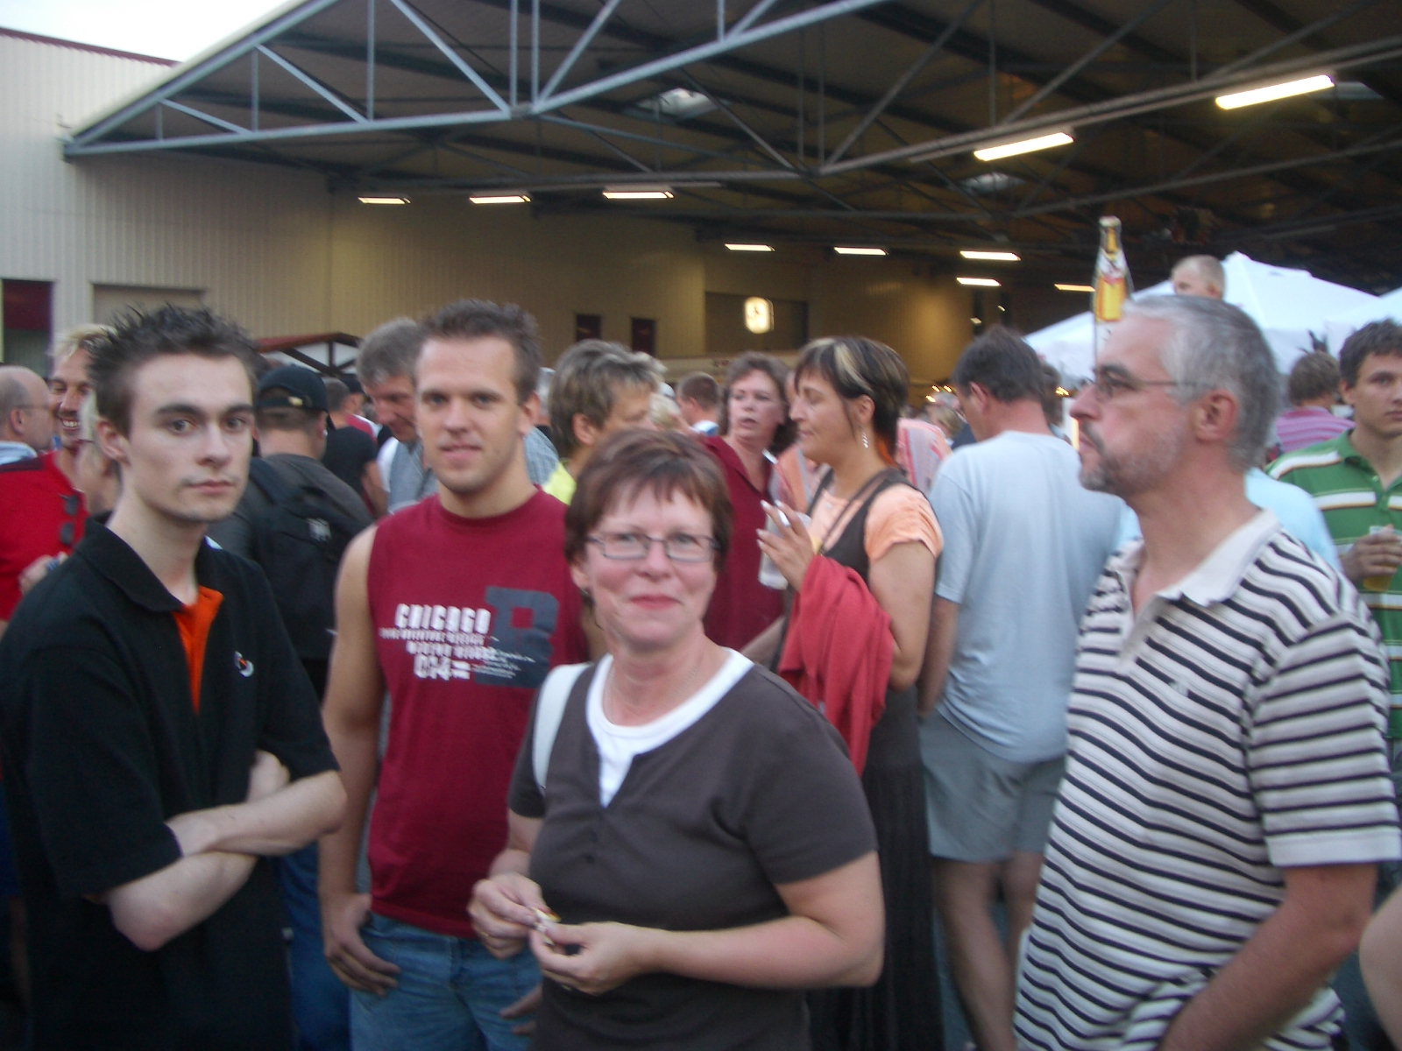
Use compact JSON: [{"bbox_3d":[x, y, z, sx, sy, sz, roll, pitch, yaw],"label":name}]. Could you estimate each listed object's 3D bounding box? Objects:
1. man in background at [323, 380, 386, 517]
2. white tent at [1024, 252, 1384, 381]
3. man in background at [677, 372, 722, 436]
[{"bbox_3d":[-1.802,0.110,7.173,0.520,1.750,0.350,1,5,15],"label":"man in background"},{"bbox_3d":[5.150,-1.091,13.707,3.000,3.020,3.000,-3,6,-30],"label":"white tent"},{"bbox_3d":[-0.013,0.161,6.574,0.350,1.750,0.520,4,7,42],"label":"man in background"}]

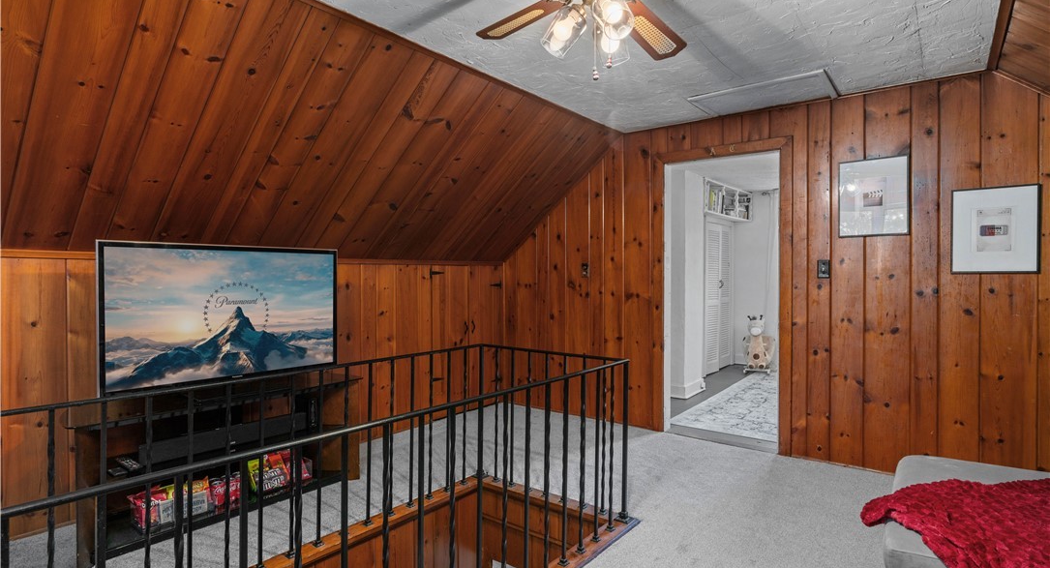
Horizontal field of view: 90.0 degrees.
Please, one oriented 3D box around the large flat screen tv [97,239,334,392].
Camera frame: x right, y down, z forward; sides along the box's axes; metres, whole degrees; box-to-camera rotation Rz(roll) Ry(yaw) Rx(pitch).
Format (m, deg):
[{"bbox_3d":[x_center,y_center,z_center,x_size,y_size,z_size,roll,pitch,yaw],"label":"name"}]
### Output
[{"bbox_3d":[-1.505,0.152,2.721,0.070,0.670,1.150,0,0,38],"label":"large flat screen tv"}]

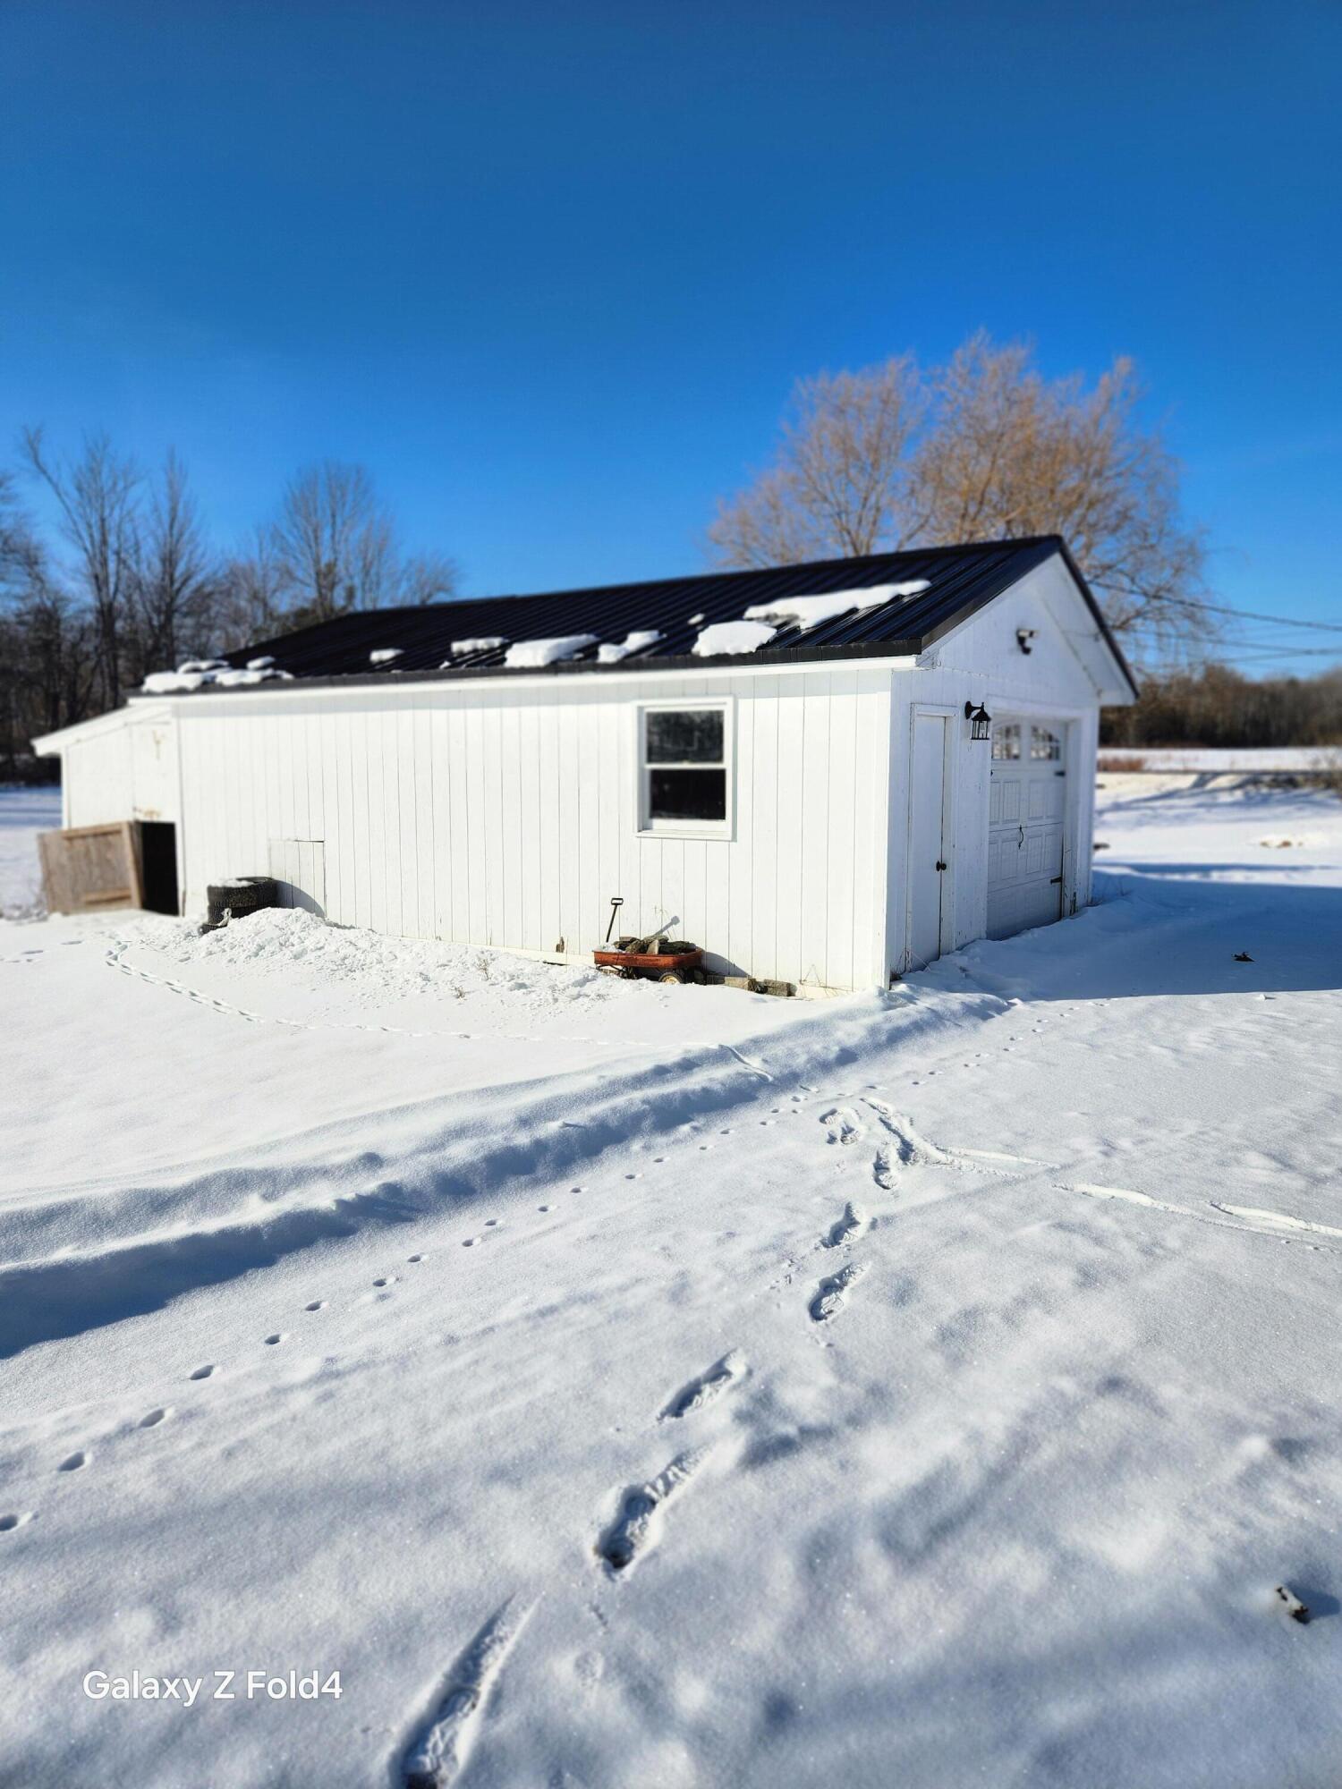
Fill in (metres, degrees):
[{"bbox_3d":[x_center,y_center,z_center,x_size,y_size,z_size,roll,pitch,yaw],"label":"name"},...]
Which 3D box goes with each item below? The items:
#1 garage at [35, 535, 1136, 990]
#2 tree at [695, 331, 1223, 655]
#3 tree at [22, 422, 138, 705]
[{"bbox_3d":[-1.293,-1.544,13.051,10.903,3.496,6.003,4,8,34],"label":"garage"},{"bbox_3d":[7.642,-8.565,32.260,13.891,12.748,13.891,0,6,0],"label":"tree"},{"bbox_3d":[-31.516,-15.431,64.694,6.829,19.312,6.829,0,6,0],"label":"tree"}]

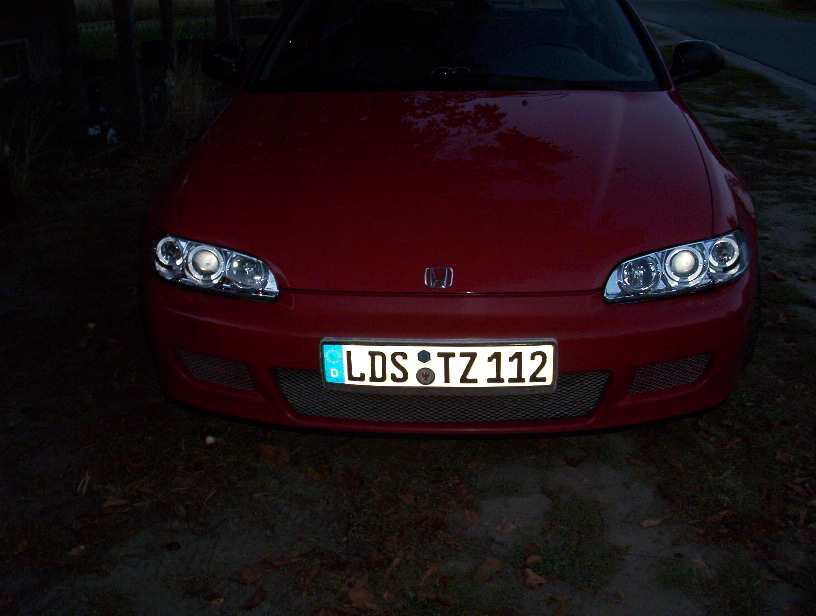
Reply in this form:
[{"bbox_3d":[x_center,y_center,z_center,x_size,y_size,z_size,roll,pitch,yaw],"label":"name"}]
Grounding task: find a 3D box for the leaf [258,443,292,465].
[{"bbox_3d":[-0.374,0.397,2.553,0.088,0.020,0.080,0,22,5],"label":"leaf"}]

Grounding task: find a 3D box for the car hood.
[{"bbox_3d":[0.109,-0.360,2.539,1.400,0.330,1.030,0,22,5],"label":"car hood"}]

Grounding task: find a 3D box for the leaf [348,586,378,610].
[{"bbox_3d":[-0.099,0.618,1.987,0.062,0.018,0.068,0,22,5],"label":"leaf"}]

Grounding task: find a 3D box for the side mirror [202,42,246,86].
[{"bbox_3d":[-0.644,-0.878,3.308,0.180,0.140,0.120,1,21,4],"label":"side mirror"}]

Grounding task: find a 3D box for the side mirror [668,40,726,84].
[{"bbox_3d":[1.022,-0.876,3.272,0.190,0.145,0.125,0,22,5],"label":"side mirror"}]

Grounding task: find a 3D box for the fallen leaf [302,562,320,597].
[{"bbox_3d":[-0.215,0.595,2.052,0.035,0.015,0.100,4,22,12],"label":"fallen leaf"}]

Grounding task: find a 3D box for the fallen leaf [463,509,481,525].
[{"bbox_3d":[0.156,0.503,2.260,0.035,0.015,0.068,-13,25,-28],"label":"fallen leaf"}]

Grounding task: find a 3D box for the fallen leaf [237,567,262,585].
[{"bbox_3d":[-0.338,0.571,1.962,0.038,0.018,0.056,-13,24,-29],"label":"fallen leaf"}]

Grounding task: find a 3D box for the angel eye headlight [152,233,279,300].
[{"bbox_3d":[-0.478,-0.115,2.255,0.385,0.125,0.280,0,22,5],"label":"angel eye headlight"}]

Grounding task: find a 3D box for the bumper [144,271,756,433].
[{"bbox_3d":[0.085,0.073,2.292,1.650,0.385,0.470,1,21,4],"label":"bumper"}]

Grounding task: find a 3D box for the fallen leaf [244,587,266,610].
[{"bbox_3d":[-0.314,0.597,1.894,0.030,0.018,0.073,9,23,23],"label":"fallen leaf"}]

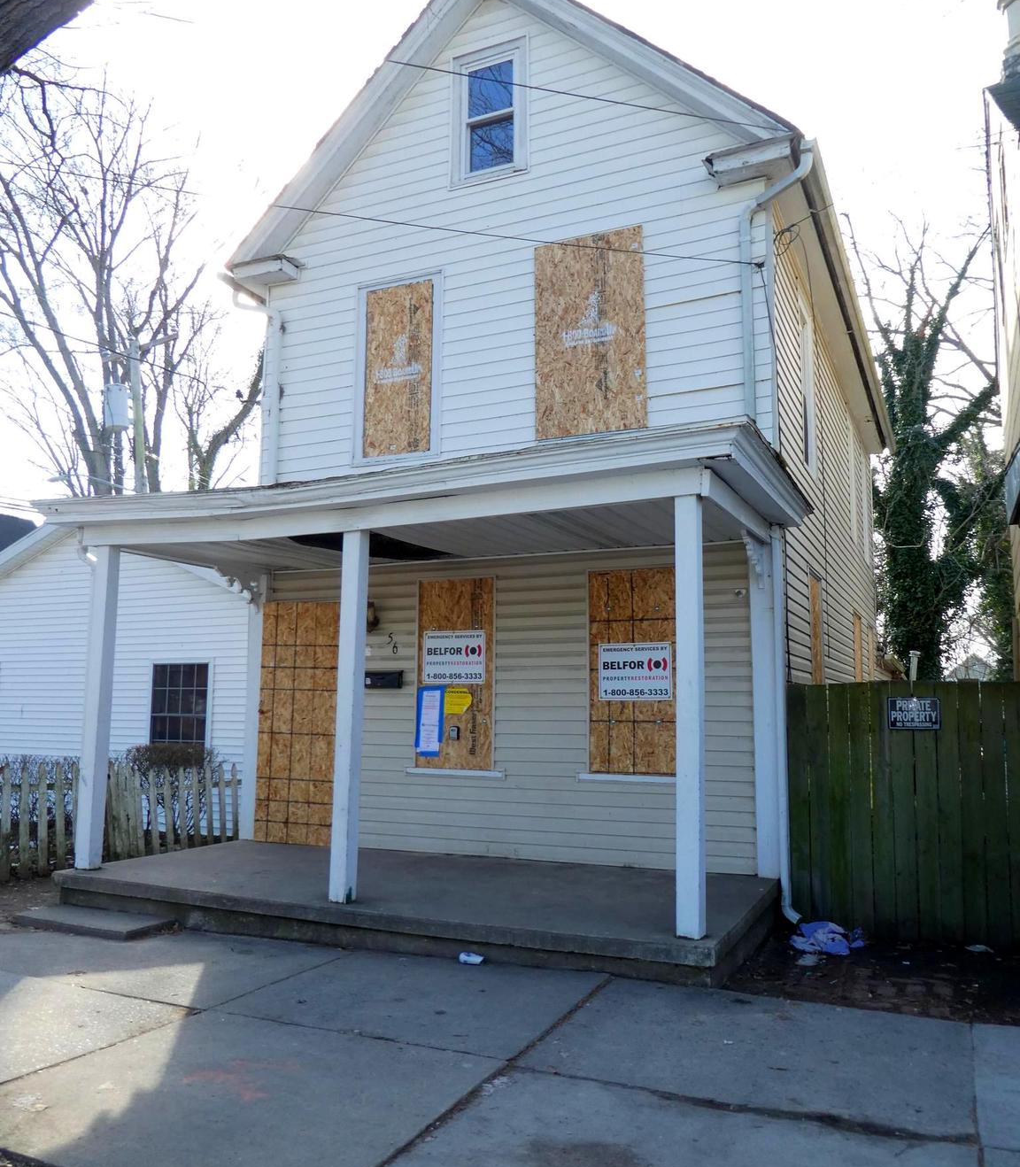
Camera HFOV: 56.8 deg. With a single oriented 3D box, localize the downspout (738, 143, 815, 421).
[{"bbox_3d":[2.101,-2.282,7.378,0.619,2.188,0.288,-3,-8,24],"label":"downspout"}]

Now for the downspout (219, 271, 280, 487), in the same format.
[{"bbox_3d":[-2.623,-2.037,9.529,0.663,2.213,0.275,-3,-8,24],"label":"downspout"}]

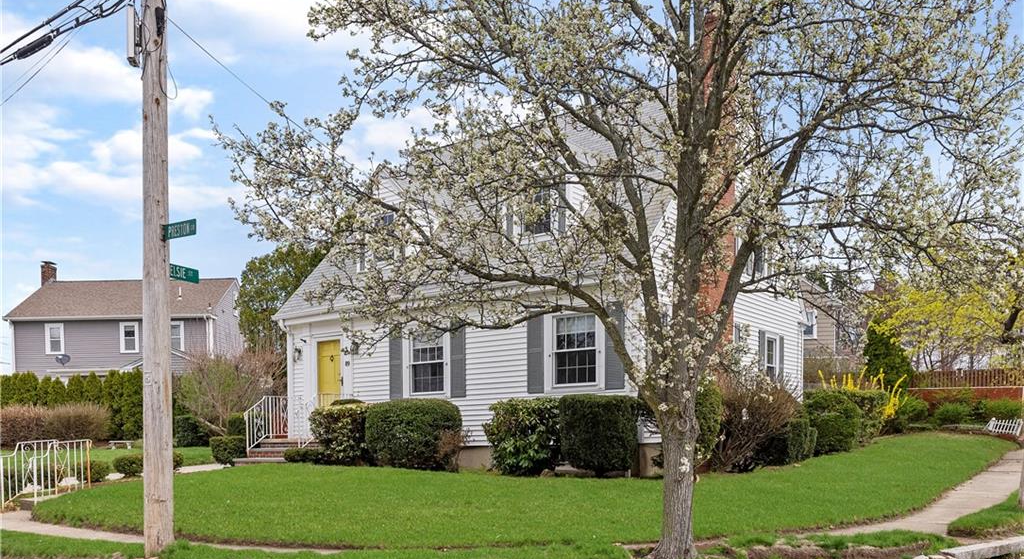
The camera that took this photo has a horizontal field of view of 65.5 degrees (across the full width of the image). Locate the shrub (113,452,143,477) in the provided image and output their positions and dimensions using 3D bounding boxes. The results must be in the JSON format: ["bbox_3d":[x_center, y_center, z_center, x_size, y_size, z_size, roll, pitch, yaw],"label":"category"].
[{"bbox_3d":[-7.434,3.600,15.500,0.680,0.490,0.660,-5,-7,34],"label":"shrub"}]

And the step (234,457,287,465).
[{"bbox_3d":[-5.397,3.931,17.300,1.650,0.200,0.420,-5,-7,34],"label":"step"}]

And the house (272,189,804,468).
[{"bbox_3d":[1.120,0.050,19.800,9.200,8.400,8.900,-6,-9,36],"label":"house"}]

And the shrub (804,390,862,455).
[{"bbox_3d":[7.669,3.411,19.000,1.400,1.500,1.350,-6,-9,37],"label":"shrub"}]

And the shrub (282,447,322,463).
[{"bbox_3d":[-4.398,3.691,16.800,0.880,0.360,0.620,-5,-7,34],"label":"shrub"}]

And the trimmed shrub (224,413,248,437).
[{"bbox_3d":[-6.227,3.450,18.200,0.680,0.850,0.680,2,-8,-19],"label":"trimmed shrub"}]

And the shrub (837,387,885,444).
[{"bbox_3d":[9.179,3.551,20.800,1.350,1.400,1.300,-6,-9,37],"label":"shrub"}]

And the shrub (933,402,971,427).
[{"bbox_3d":[12.691,3.913,23.000,1.150,0.750,1.050,-6,-9,37],"label":"shrub"}]

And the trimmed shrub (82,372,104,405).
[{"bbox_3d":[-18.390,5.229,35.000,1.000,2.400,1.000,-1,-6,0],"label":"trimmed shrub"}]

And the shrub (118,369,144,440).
[{"bbox_3d":[-14.692,4.846,31.000,1.100,2.850,1.100,3,-8,-25],"label":"shrub"}]

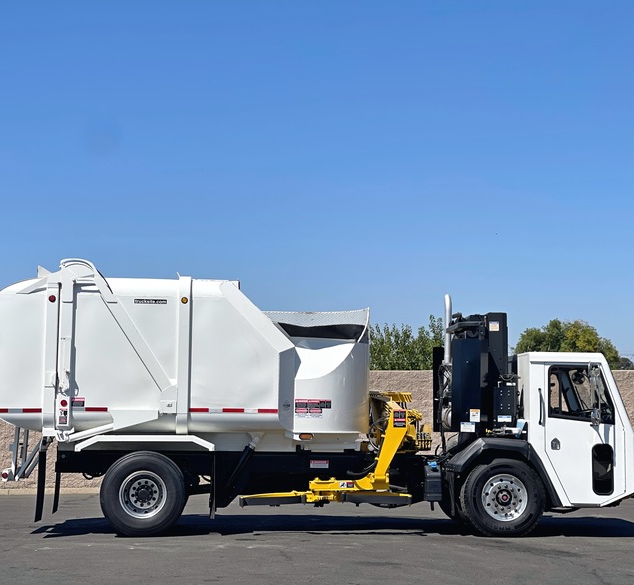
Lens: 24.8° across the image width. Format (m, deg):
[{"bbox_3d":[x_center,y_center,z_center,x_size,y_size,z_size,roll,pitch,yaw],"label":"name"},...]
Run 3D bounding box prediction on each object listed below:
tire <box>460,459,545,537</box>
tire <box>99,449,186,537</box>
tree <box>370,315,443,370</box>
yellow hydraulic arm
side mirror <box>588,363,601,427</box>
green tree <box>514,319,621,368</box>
[{"bbox_3d":[2.365,2.603,18.324,1.010,1.010,0.300,1,-5,-5],"label":"tire"},{"bbox_3d":[-2.148,2.508,17.944,1.055,1.055,0.290,1,-5,-5],"label":"tire"},{"bbox_3d":[2.563,2.962,41.783,2.700,4.660,2.400,0,-5,4],"label":"tree"},{"bbox_3d":[0.231,2.007,18.599,2.480,1.500,1.100,1,-5,-5],"label":"yellow hydraulic arm"},{"bbox_3d":[3.479,1.279,18.080,0.150,0.800,0.220,1,-5,-5],"label":"side mirror"},{"bbox_3d":[10.405,4.044,59.723,4.600,5.950,4.300,-1,-5,10],"label":"green tree"}]

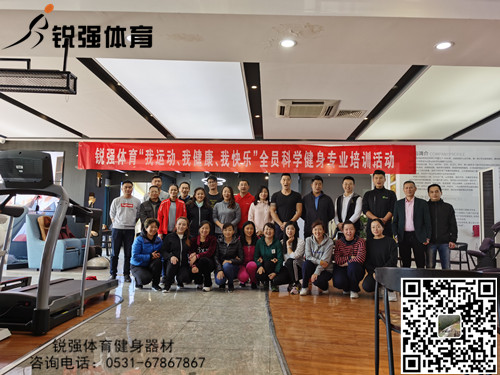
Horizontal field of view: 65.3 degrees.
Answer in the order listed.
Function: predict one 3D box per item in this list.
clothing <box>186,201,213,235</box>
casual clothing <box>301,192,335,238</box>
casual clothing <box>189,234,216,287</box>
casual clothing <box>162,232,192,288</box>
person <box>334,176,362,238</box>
[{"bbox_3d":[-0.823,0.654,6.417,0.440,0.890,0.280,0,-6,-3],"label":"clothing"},{"bbox_3d":[1.090,0.449,6.300,0.540,0.740,0.320,0,-6,6],"label":"casual clothing"},{"bbox_3d":[-0.714,1.112,5.864,0.440,0.800,0.550,0,-6,0],"label":"casual clothing"},{"bbox_3d":[-1.137,1.102,5.950,0.490,0.870,0.600,1,-6,-4],"label":"casual clothing"},{"bbox_3d":[1.521,0.721,6.013,0.500,1.785,0.330,-1,-6,17],"label":"person"}]

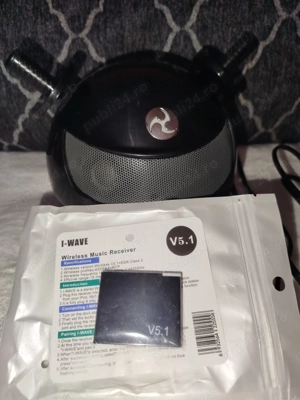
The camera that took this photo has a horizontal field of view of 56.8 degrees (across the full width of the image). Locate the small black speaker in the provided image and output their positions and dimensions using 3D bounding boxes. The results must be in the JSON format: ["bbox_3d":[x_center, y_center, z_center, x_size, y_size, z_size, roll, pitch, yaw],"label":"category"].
[{"bbox_3d":[-0.014,-0.050,0.232,0.205,0.160,0.128,-3,24,-4],"label":"small black speaker"}]

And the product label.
[{"bbox_3d":[-0.009,0.050,0.151,0.088,0.006,0.077,-6,66,0],"label":"product label"}]

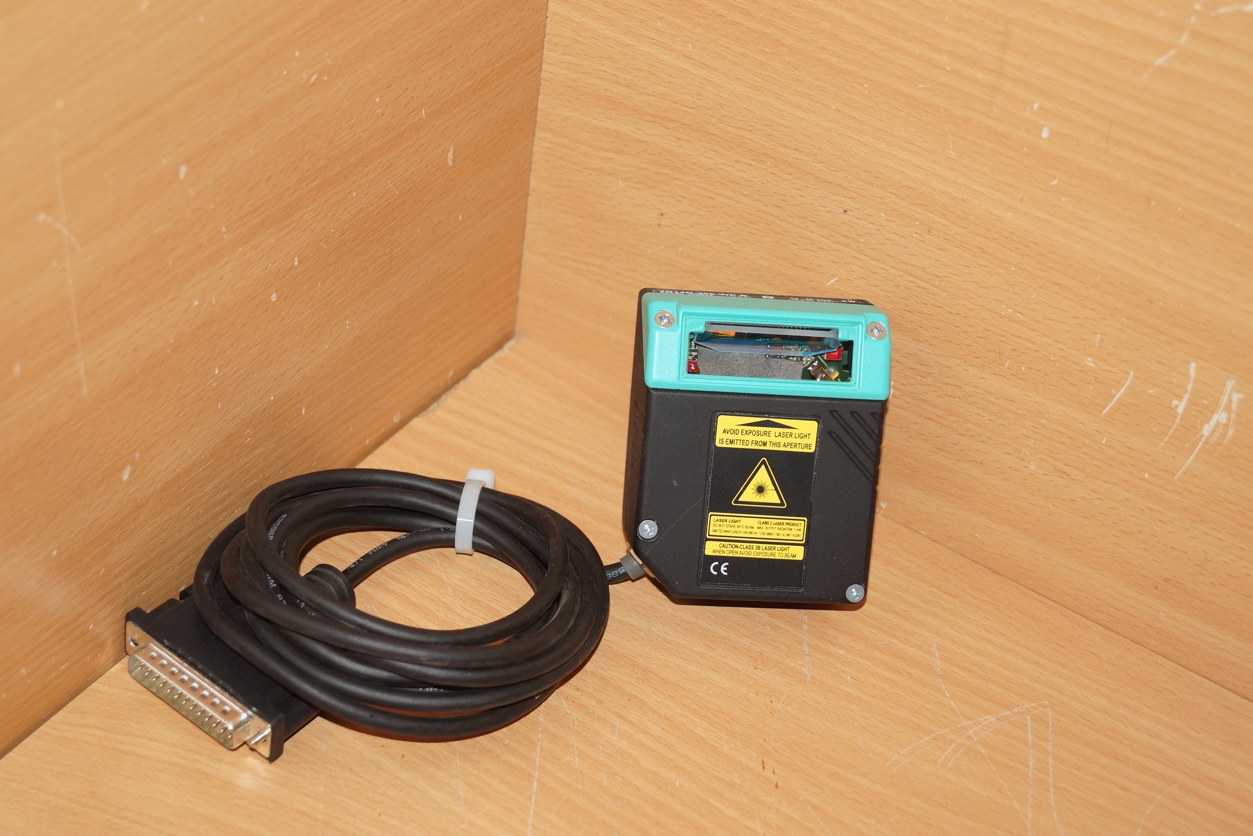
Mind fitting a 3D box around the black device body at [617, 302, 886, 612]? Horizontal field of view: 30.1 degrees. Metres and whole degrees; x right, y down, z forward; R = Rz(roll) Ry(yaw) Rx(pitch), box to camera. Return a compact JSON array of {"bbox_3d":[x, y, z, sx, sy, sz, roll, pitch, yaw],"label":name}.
[{"bbox_3d":[0.035,0.009,0.629,0.068,0.084,0.034,4,-3,-1],"label":"black device body"}]

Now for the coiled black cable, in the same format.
[{"bbox_3d":[-0.058,0.043,0.617,0.110,0.032,0.089,5,40,-4],"label":"coiled black cable"}]

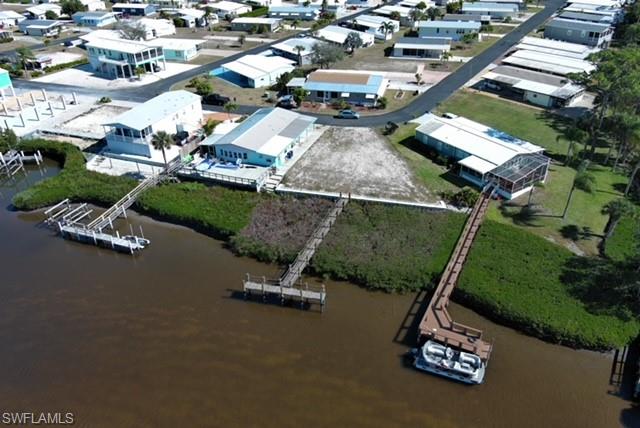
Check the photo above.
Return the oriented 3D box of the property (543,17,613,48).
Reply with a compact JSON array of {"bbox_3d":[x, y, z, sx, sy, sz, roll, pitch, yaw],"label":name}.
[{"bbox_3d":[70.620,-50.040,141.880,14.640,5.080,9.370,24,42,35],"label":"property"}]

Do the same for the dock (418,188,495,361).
[{"bbox_3d":[20.512,5.504,64.223,7.500,2.400,33.400,15,35,22],"label":"dock"}]

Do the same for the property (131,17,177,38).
[{"bbox_3d":[-57.769,-63.422,177.380,9.500,4.200,12.200,19,36,31],"label":"property"}]

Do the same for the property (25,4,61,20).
[{"bbox_3d":[-115.171,-83.247,213.547,10.000,4.100,12.500,12,32,21],"label":"property"}]

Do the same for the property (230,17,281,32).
[{"bbox_3d":[-22.094,-66.724,180.561,15.303,3.627,9.981,8,33,15],"label":"property"}]

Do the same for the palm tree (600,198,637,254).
[{"bbox_3d":[35.003,0.709,61.314,4.300,6.400,4.300,-1,30,0],"label":"palm tree"}]

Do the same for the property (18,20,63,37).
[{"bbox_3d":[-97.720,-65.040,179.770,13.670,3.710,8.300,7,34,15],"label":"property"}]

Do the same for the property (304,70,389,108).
[{"bbox_3d":[5.636,-28.231,115.378,16.600,3.600,13.200,5,32,7],"label":"property"}]

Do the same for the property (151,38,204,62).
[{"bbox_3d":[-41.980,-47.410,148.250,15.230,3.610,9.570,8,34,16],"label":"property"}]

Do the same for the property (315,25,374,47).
[{"bbox_3d":[7.211,-52.939,155.108,12.300,3.400,18.500,-25,40,-34],"label":"property"}]

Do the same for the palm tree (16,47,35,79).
[{"bbox_3d":[-76.940,-39.350,135.170,5.170,7.420,4.880,14,37,24],"label":"palm tree"}]

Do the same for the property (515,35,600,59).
[{"bbox_3d":[68.130,-47.230,149.610,21.030,3.300,12.490,27,42,37],"label":"property"}]

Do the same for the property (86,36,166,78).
[{"bbox_3d":[-53.560,-43.104,140.520,20.831,7.222,10.440,19,37,29],"label":"property"}]

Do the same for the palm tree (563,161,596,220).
[{"bbox_3d":[35.200,-2.914,70.522,3.200,8.200,3.300,0,32,0],"label":"palm tree"}]

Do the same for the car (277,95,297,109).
[{"bbox_3d":[-6.780,-24.570,112.040,1.950,1.750,4.700,9,35,18],"label":"car"}]

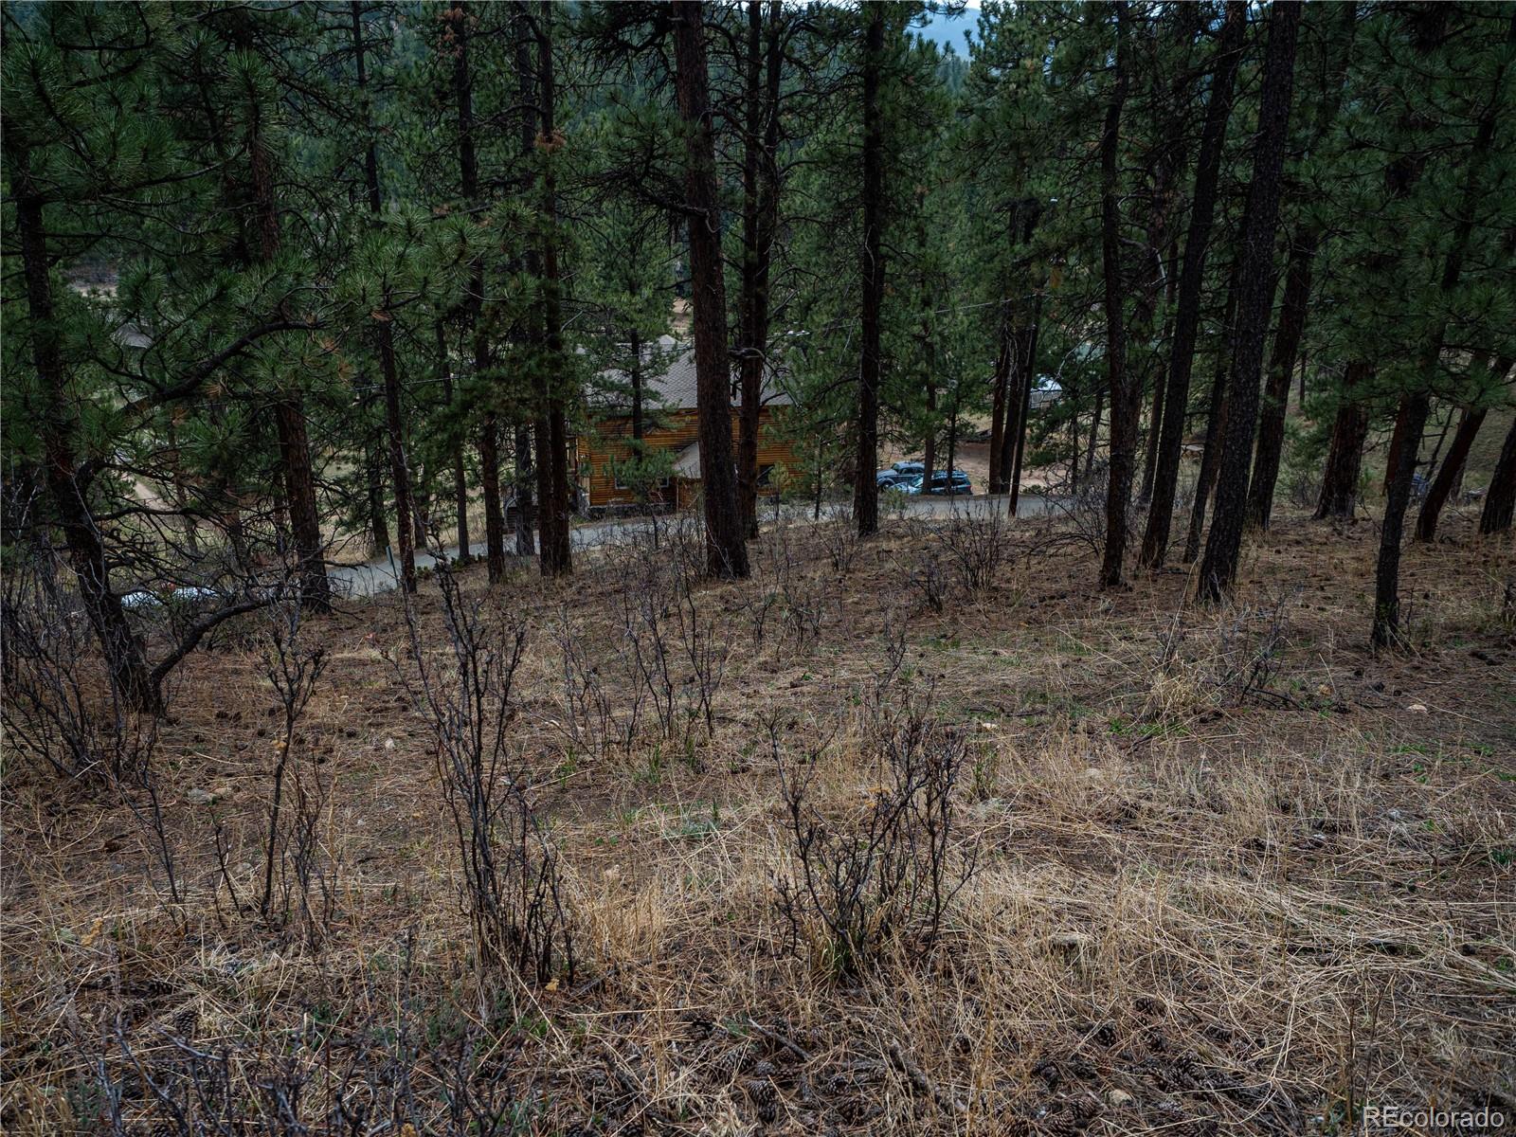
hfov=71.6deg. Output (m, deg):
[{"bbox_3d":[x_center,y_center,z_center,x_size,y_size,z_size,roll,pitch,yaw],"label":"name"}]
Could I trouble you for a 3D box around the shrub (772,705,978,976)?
[{"bbox_3d":[0.357,0.825,3.220,0.600,0.760,0.550,0,13,0],"label":"shrub"}]

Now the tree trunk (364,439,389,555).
[{"bbox_3d":[-12.370,-2.459,34.176,0.480,4.050,0.450,-5,16,-20],"label":"tree trunk"}]

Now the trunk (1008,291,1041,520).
[{"bbox_3d":[8.939,-5.477,35.106,0.360,7.638,0.330,5,16,13],"label":"trunk"}]

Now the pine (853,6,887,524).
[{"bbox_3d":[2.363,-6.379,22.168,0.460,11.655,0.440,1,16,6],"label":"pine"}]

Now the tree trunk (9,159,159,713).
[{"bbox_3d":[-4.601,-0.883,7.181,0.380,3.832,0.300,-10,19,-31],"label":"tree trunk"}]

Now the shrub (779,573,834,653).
[{"bbox_3d":[0.388,0.369,8.500,0.440,0.610,0.420,0,13,0],"label":"shrub"}]

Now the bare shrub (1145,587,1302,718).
[{"bbox_3d":[3.102,0.530,7.000,0.943,0.670,0.850,8,17,25],"label":"bare shrub"}]

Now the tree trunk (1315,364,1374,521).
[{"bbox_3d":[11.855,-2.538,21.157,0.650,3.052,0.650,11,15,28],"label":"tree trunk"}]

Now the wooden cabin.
[{"bbox_3d":[-4.136,-8.194,58.790,11.800,8.300,9.000,-3,13,-15],"label":"wooden cabin"}]

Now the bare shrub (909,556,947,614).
[{"bbox_3d":[1.655,0.167,10.200,0.310,0.560,0.330,0,13,0],"label":"bare shrub"}]

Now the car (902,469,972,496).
[{"bbox_3d":[10.055,-4.772,60.500,4.600,1.670,1.850,-5,14,-21],"label":"car"}]

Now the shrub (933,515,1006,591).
[{"bbox_3d":[2.704,-0.204,13.400,0.947,0.920,0.900,4,16,11],"label":"shrub"}]

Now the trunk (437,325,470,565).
[{"bbox_3d":[-9.030,-3.605,31.214,0.300,6.995,0.300,-5,13,-15],"label":"trunk"}]

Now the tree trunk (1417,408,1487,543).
[{"bbox_3d":[10.404,-1.400,15.779,0.270,2.027,0.270,22,15,30],"label":"tree trunk"}]

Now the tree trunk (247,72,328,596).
[{"bbox_3d":[-6.190,-2.865,13.744,0.420,6.947,0.400,-7,17,-23],"label":"tree trunk"}]

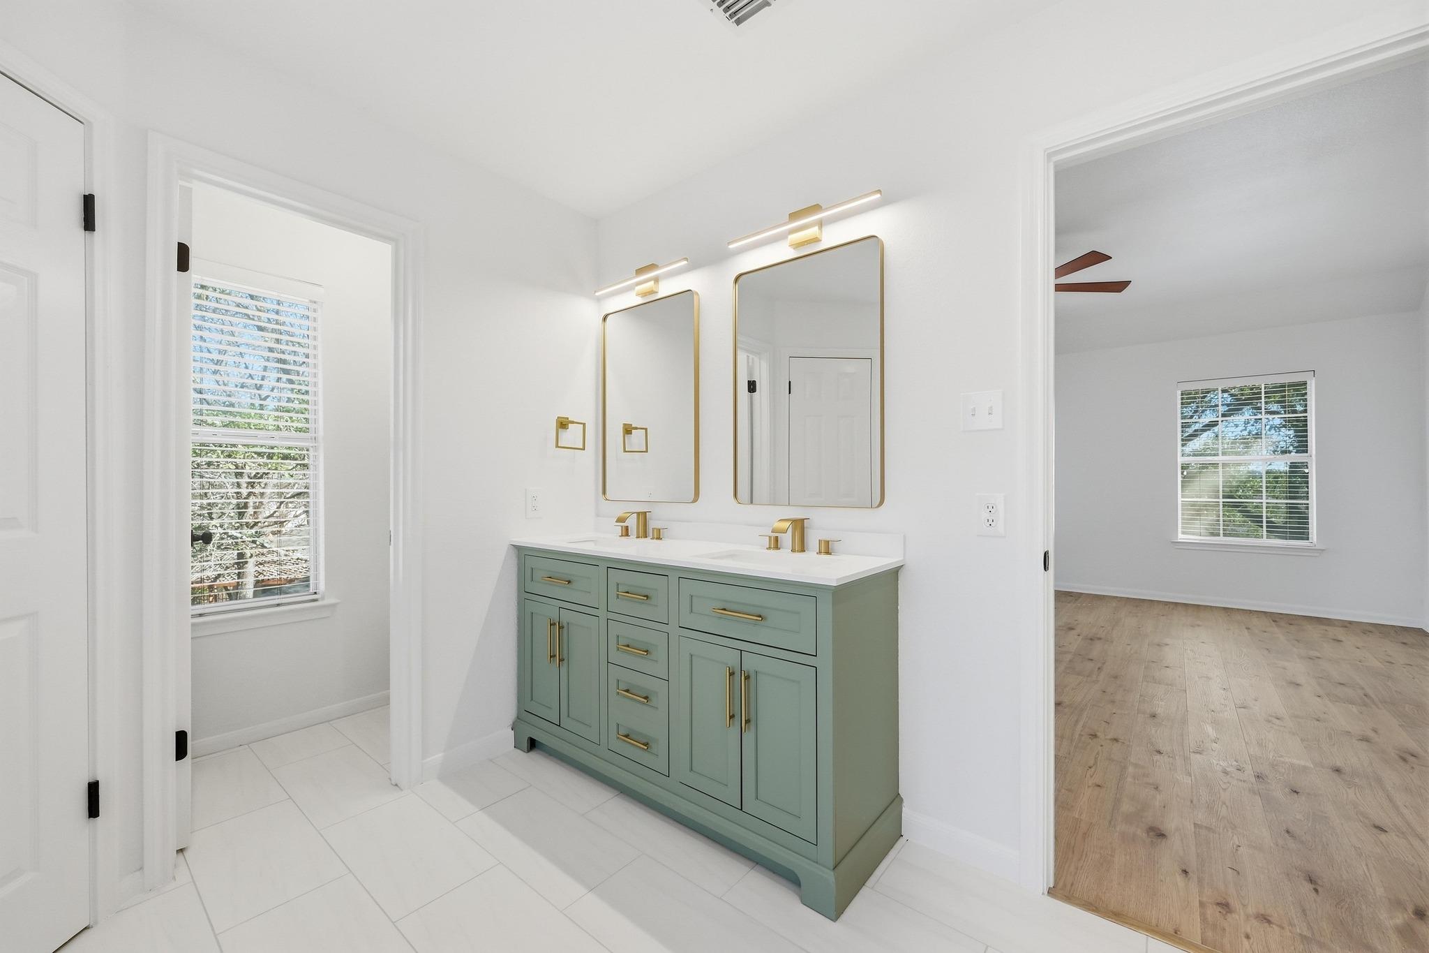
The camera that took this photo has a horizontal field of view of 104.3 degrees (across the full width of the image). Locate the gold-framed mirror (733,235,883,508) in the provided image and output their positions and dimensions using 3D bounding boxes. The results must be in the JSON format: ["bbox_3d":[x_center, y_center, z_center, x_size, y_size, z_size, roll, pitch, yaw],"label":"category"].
[{"bbox_3d":[0.314,-0.340,2.005,0.604,0.895,0.035,-1,-1,39],"label":"gold-framed mirror"}]

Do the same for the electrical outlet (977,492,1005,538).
[{"bbox_3d":[0.803,0.113,1.613,0.074,0.125,0.012,-1,-1,39],"label":"electrical outlet"}]

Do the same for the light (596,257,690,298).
[{"bbox_3d":[-0.323,-0.886,2.505,0.608,0.123,0.078,-1,-1,39],"label":"light"}]

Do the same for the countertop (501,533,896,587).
[{"bbox_3d":[-0.139,0.279,2.102,1.549,0.018,0.469,-1,-1,39],"label":"countertop"}]

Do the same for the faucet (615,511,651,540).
[{"bbox_3d":[-0.351,0.216,2.432,0.060,0.120,0.153,-1,-1,39],"label":"faucet"}]

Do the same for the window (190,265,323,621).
[{"bbox_3d":[-2.068,-0.162,2.433,0.070,1.468,0.593,-1,-1,39],"label":"window"}]

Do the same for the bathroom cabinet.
[{"bbox_3d":[-0.133,0.724,2.088,1.547,0.870,0.461,-1,-1,39],"label":"bathroom cabinet"}]

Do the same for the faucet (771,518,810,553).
[{"bbox_3d":[0.267,0.208,1.923,0.060,0.118,0.153,-1,-1,39],"label":"faucet"}]

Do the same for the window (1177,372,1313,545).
[{"bbox_3d":[4.662,-0.140,4.907,0.873,1.460,0.081,-1,-1,39],"label":"window"}]

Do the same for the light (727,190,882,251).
[{"bbox_3d":[0.311,-0.902,1.984,0.617,0.123,0.078,-1,-1,39],"label":"light"}]

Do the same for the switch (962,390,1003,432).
[{"bbox_3d":[0.784,-0.191,1.629,0.111,0.116,0.014,-1,-1,39],"label":"switch"}]

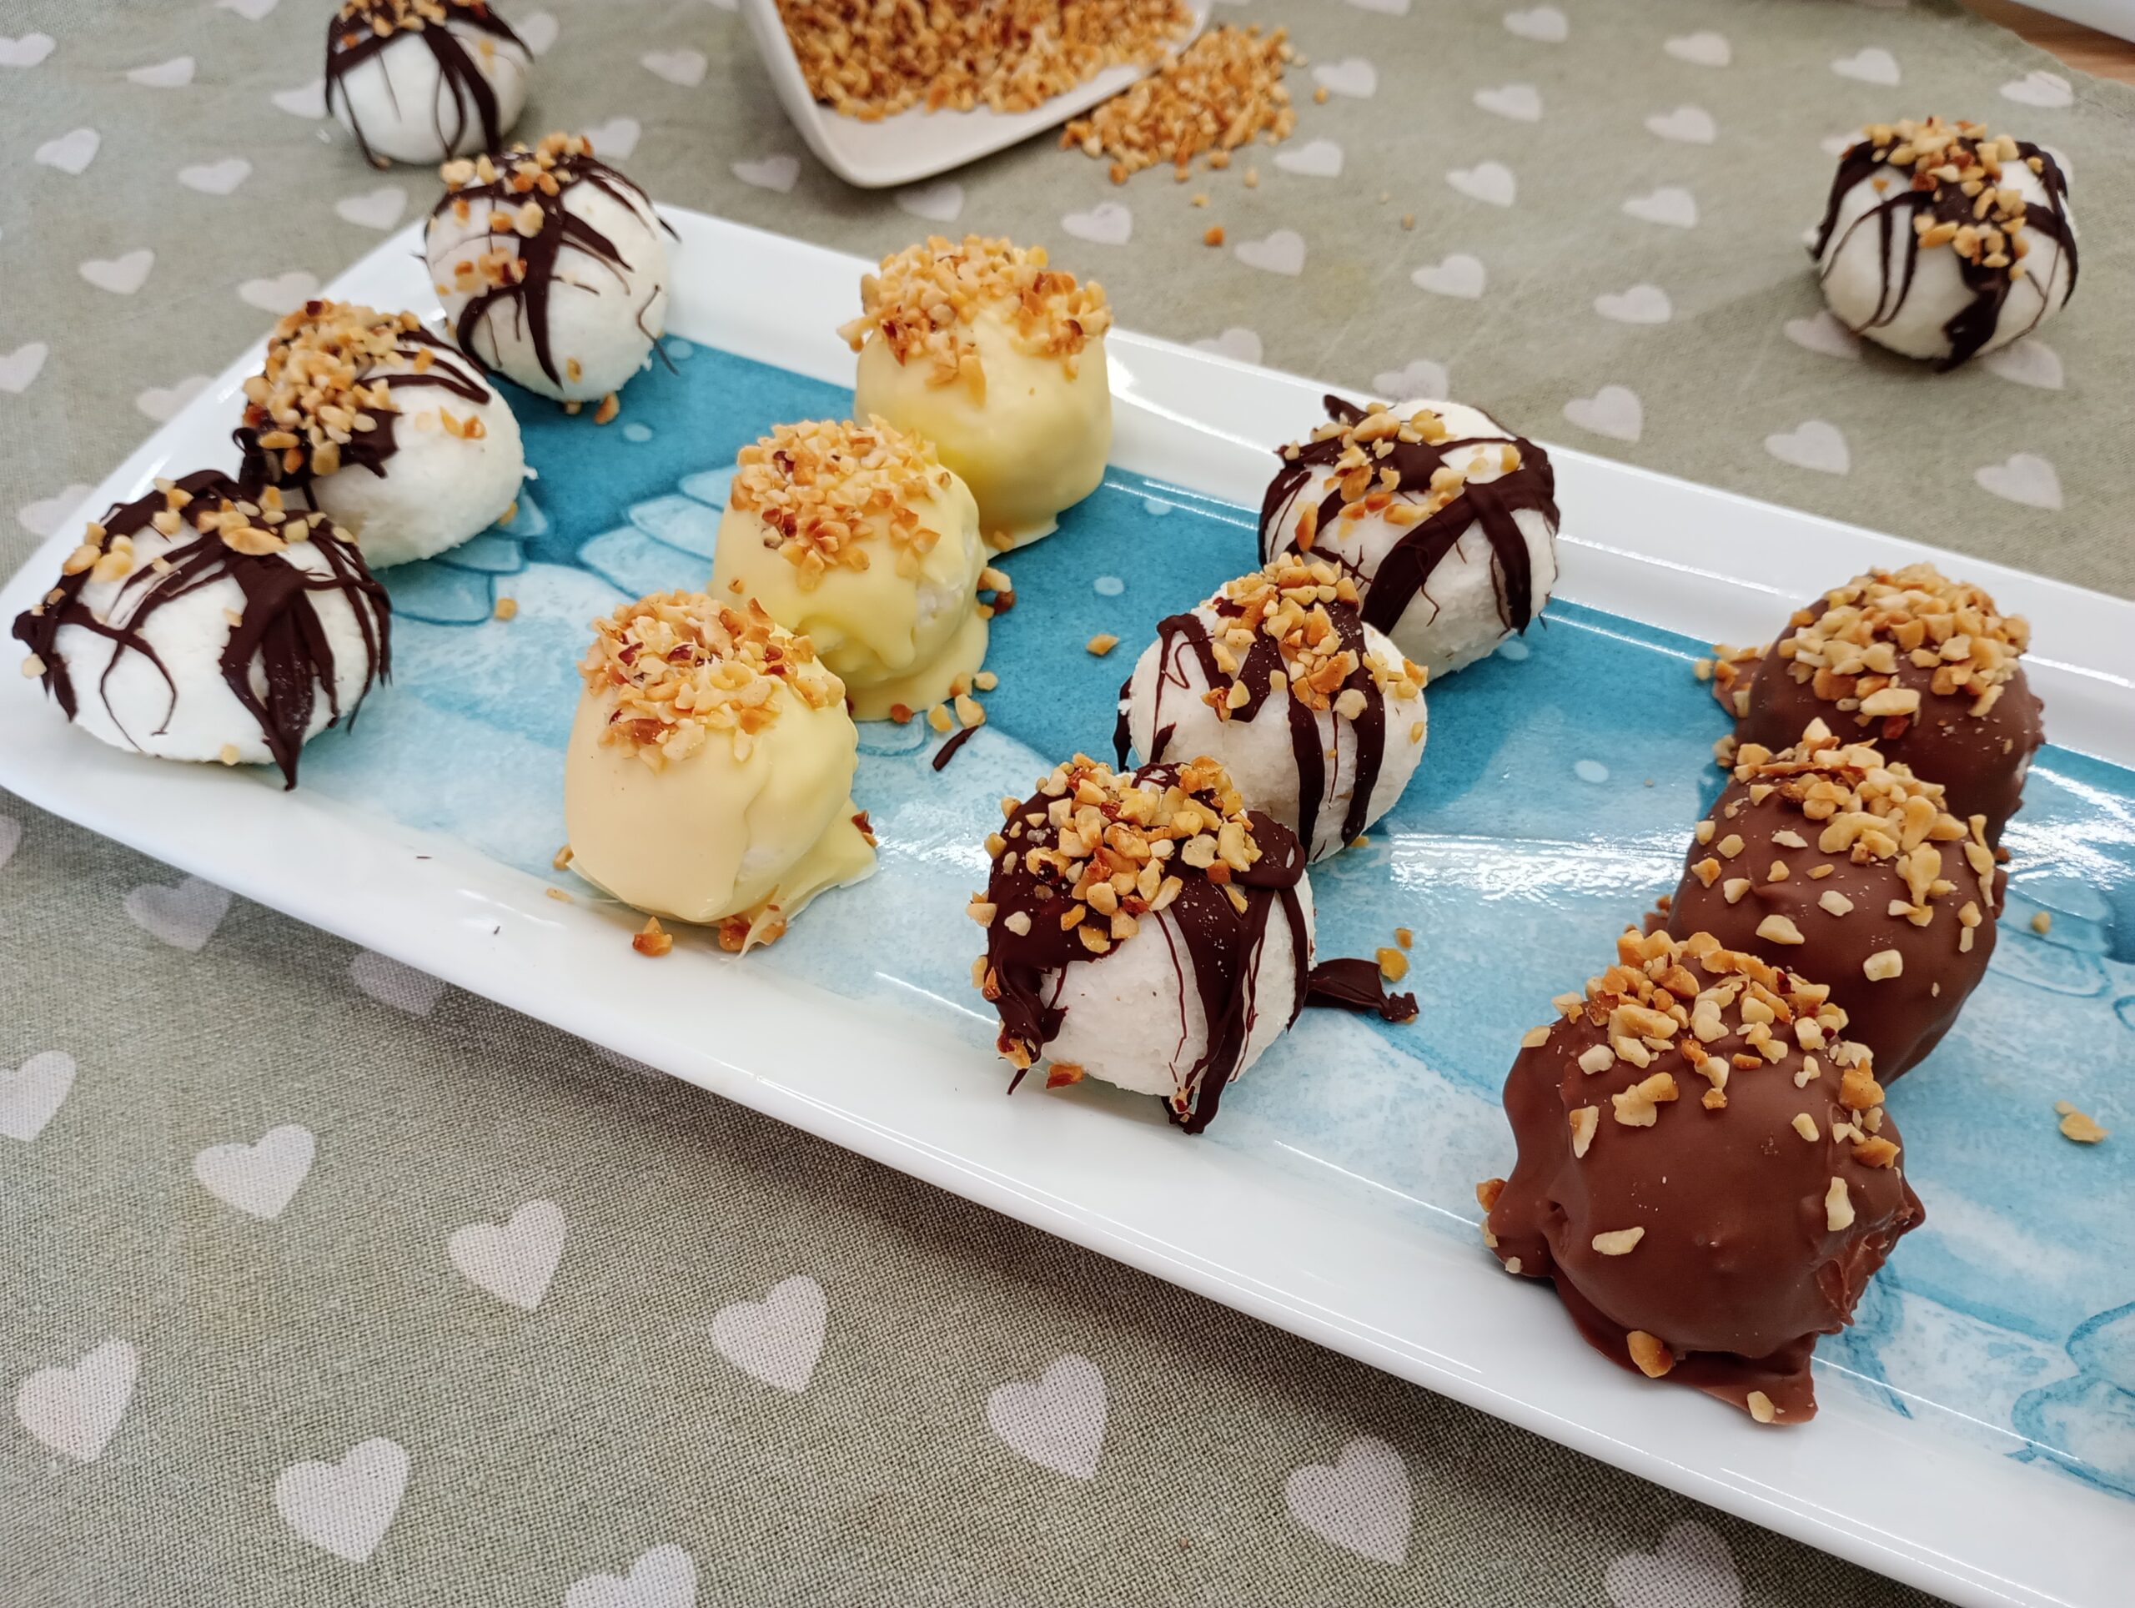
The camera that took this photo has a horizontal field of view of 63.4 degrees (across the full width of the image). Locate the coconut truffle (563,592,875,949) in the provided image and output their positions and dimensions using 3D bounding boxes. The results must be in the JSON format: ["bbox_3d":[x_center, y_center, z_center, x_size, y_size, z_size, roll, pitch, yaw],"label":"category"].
[{"bbox_3d":[-0.040,-0.004,0.200,0.034,0.038,0.034,-15,54,-11],"label":"coconut truffle"}]

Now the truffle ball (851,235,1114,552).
[{"bbox_3d":[-0.012,-0.056,0.238,0.037,0.039,0.037,-4,53,-2],"label":"truffle ball"}]

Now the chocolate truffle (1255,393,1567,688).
[{"bbox_3d":[0.046,-0.038,0.232,0.039,0.033,0.038,0,53,1],"label":"chocolate truffle"}]

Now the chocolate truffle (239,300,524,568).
[{"bbox_3d":[-0.099,-0.055,0.248,0.038,0.032,0.038,-1,53,0],"label":"chocolate truffle"}]

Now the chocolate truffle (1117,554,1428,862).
[{"bbox_3d":[0.025,-0.011,0.207,0.036,0.032,0.036,0,53,1],"label":"chocolate truffle"}]

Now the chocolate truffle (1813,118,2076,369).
[{"bbox_3d":[0.144,-0.094,0.282,0.039,0.033,0.038,-1,53,0],"label":"chocolate truffle"}]

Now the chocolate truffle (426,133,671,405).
[{"bbox_3d":[-0.077,-0.080,0.258,0.034,0.037,0.034,-16,54,-11],"label":"chocolate truffle"}]

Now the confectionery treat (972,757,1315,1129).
[{"bbox_3d":[0.009,0.013,0.193,0.038,0.035,0.040,-1,53,0],"label":"confectionery treat"}]

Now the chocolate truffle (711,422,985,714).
[{"bbox_3d":[-0.028,-0.029,0.220,0.035,0.036,0.035,-9,53,-6],"label":"chocolate truffle"}]

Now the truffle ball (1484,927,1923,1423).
[{"bbox_3d":[0.064,0.034,0.173,0.042,0.040,0.044,-1,53,0],"label":"truffle ball"}]

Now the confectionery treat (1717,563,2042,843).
[{"bbox_3d":[0.095,-0.009,0.202,0.033,0.036,0.033,29,59,21],"label":"confectionery treat"}]

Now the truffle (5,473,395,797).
[{"bbox_3d":[-0.113,-0.025,0.225,0.043,0.033,0.040,0,53,1],"label":"truffle"}]

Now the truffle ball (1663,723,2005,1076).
[{"bbox_3d":[0.087,0.010,0.194,0.036,0.035,0.039,-1,53,0],"label":"truffle ball"}]

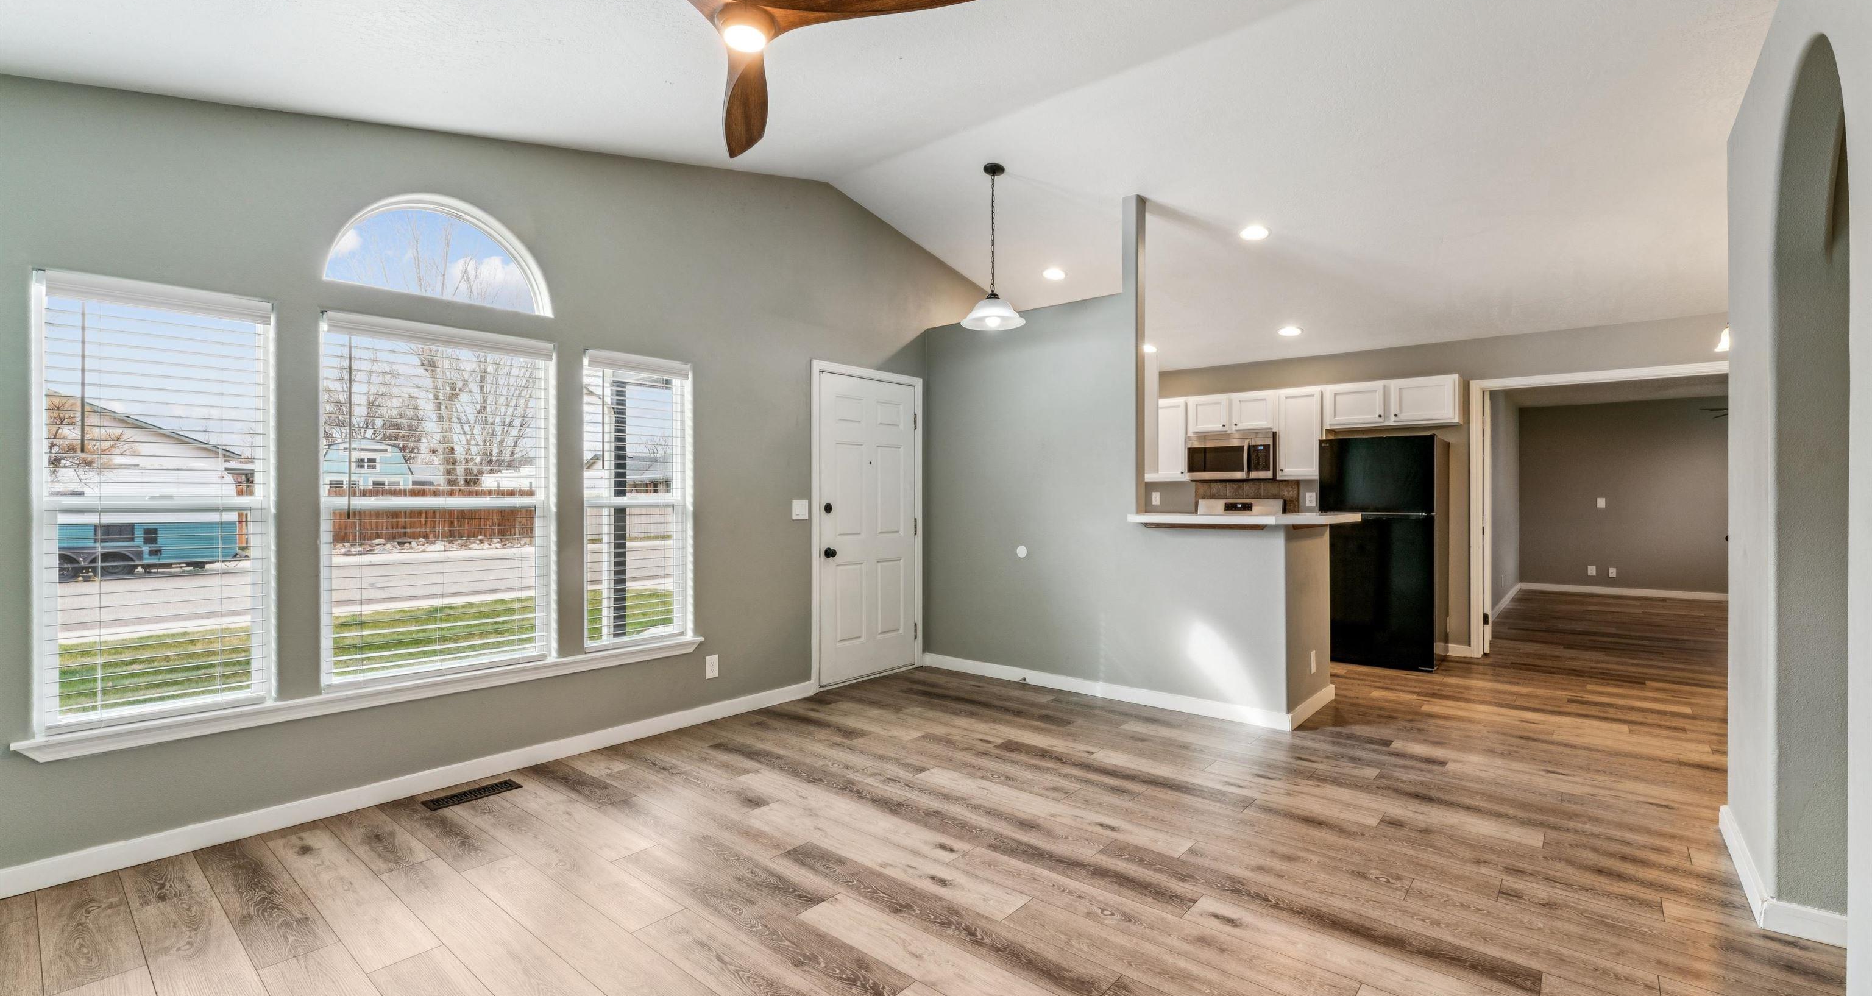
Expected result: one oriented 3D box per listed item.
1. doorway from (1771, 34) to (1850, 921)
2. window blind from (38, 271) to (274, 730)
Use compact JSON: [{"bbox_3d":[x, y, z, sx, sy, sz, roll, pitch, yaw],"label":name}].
[{"bbox_3d":[2.143,0.079,1.859,0.116,2.317,0.928,0,0,40],"label":"doorway"},{"bbox_3d":[-2.719,0.020,2.742,0.105,1.496,0.594,0,0,40],"label":"window blind"}]

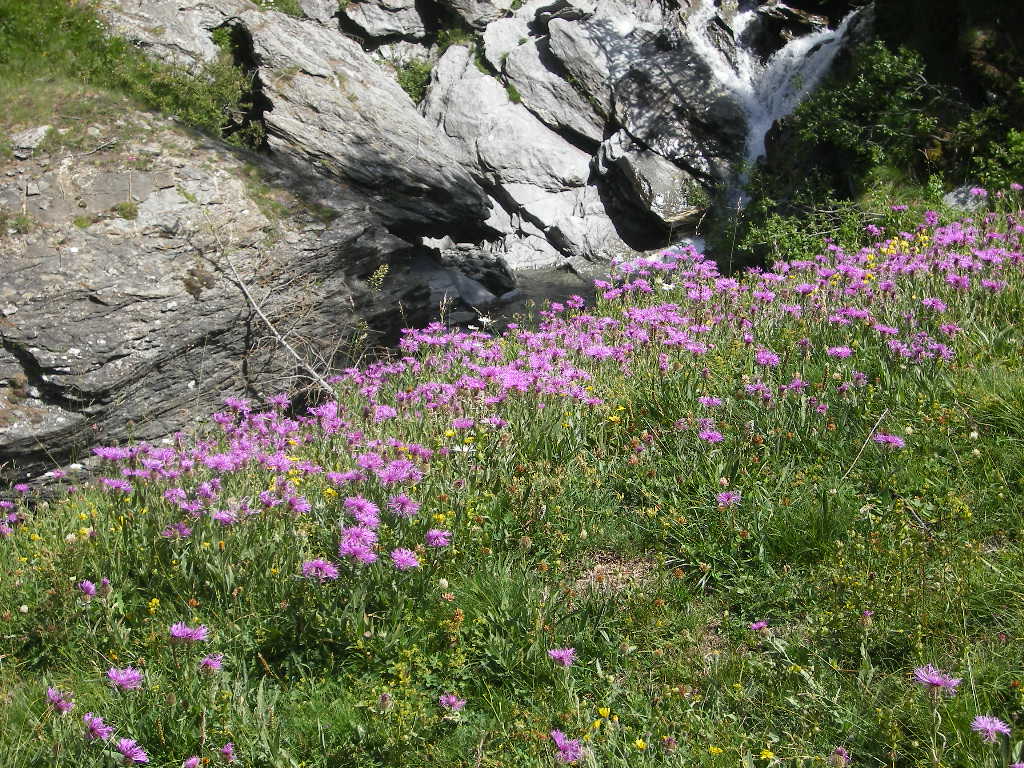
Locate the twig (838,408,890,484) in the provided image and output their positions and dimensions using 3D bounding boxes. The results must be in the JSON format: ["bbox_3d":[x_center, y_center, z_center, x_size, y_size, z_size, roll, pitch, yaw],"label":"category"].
[{"bbox_3d":[0.720,0.123,3.375,0.009,0.008,0.217,33,59,11],"label":"twig"}]

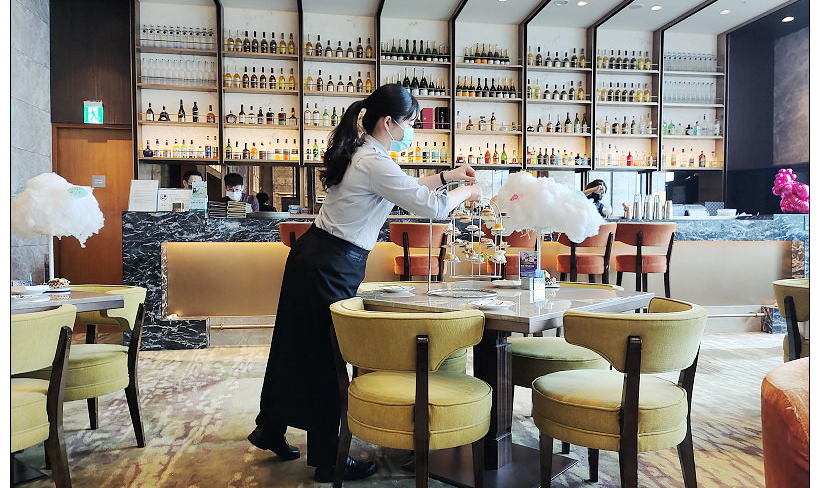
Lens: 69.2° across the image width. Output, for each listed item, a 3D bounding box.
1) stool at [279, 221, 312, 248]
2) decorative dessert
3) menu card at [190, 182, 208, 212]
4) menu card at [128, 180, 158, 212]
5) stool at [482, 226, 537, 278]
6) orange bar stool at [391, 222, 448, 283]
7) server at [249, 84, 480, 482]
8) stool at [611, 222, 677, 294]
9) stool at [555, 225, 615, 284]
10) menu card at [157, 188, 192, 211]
[{"bbox_3d":[-0.797,0.350,4.695,0.480,1.050,0.510,0,1,-8],"label":"stool"},{"bbox_3d":[-1.566,0.181,2.658,0.095,0.050,0.080,0,1,0],"label":"decorative dessert"},{"bbox_3d":[-1.788,-0.398,5.026,0.150,0.264,0.040,0,-4,-3],"label":"menu card"},{"bbox_3d":[-2.244,-0.402,4.997,0.235,0.270,0.030,0,-9,-10],"label":"menu card"},{"bbox_3d":[0.833,0.345,4.932,0.480,1.050,0.510,0,1,-8],"label":"stool"},{"bbox_3d":[0.081,0.347,4.823,0.480,1.050,0.510,0,1,-8],"label":"orange bar stool"},{"bbox_3d":[-0.190,0.149,2.430,0.911,1.564,0.480,0,1,-7],"label":"server"},{"bbox_3d":[1.997,0.341,5.101,0.480,1.050,0.510,0,1,-12],"label":"stool"},{"bbox_3d":[1.482,0.342,5.026,0.480,1.050,0.510,0,1,-8],"label":"stool"},{"bbox_3d":[-1.978,-0.369,5.001,0.290,0.200,0.030,0,-7,-18],"label":"menu card"}]

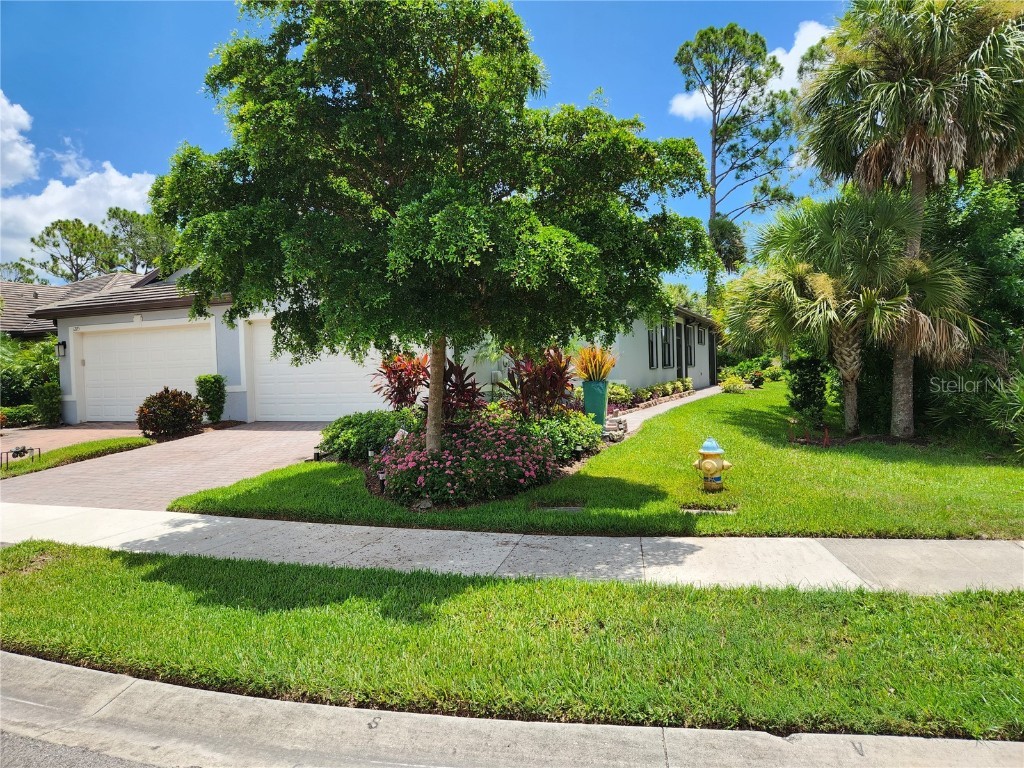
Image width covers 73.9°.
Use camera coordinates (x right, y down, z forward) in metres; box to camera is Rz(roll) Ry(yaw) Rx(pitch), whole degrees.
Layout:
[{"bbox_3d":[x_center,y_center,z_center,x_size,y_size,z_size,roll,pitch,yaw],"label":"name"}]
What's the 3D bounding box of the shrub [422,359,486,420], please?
[{"bbox_3d":[-0.911,0.245,11.012,1.050,1.250,1.000,-2,1,0],"label":"shrub"}]

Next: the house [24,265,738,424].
[{"bbox_3d":[-1.589,-2.123,26.351,16.100,5.400,23.650,-1,1,23],"label":"house"}]

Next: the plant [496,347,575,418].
[{"bbox_3d":[0.411,0.068,11.313,1.300,1.350,1.200,-2,1,0],"label":"plant"}]

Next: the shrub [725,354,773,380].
[{"bbox_3d":[12.291,-0.717,35.014,2.400,1.500,2.200,-1,1,23],"label":"shrub"}]

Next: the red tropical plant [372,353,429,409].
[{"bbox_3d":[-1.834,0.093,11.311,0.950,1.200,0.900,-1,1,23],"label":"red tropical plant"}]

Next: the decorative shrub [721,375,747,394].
[{"bbox_3d":[7.922,0.071,24.307,0.950,0.750,0.950,-1,1,23],"label":"decorative shrub"}]

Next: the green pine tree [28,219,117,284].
[{"bbox_3d":[-36.043,-6.626,56.130,7.600,14.000,7.400,-1,1,23],"label":"green pine tree"}]

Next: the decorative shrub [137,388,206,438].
[{"bbox_3d":[-7.462,0.648,14.910,1.450,1.100,1.400,-1,1,23],"label":"decorative shrub"}]

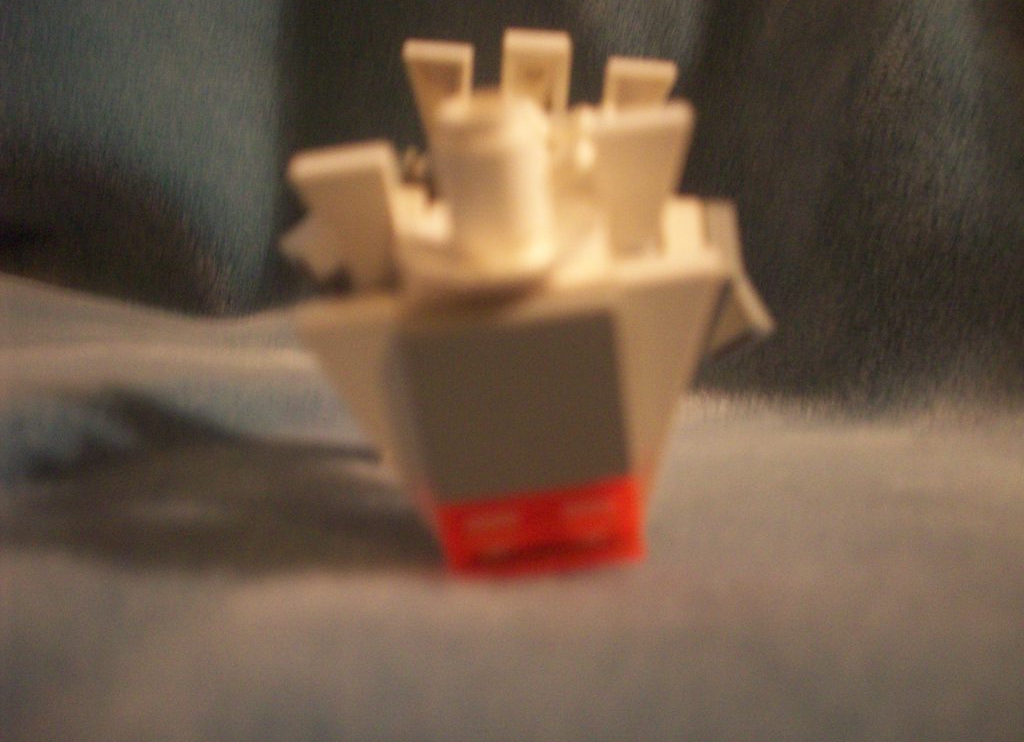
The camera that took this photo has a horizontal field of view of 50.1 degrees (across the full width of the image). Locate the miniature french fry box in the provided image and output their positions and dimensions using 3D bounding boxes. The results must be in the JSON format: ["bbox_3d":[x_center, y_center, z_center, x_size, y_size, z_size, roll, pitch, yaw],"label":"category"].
[{"bbox_3d":[0.003,-0.011,0.145,0.061,0.060,0.049,-5,23,5],"label":"miniature french fry box"}]

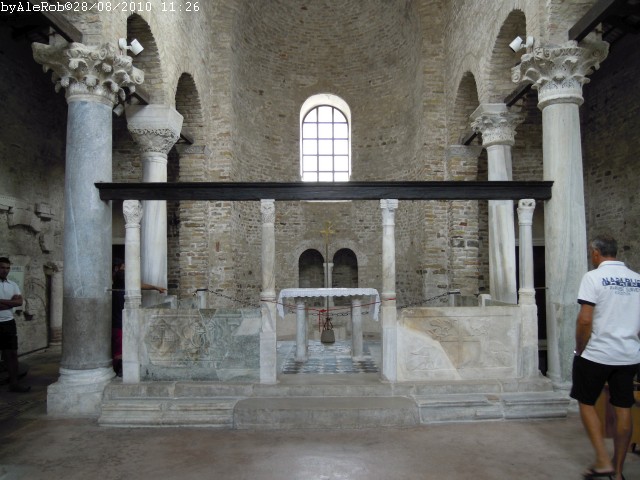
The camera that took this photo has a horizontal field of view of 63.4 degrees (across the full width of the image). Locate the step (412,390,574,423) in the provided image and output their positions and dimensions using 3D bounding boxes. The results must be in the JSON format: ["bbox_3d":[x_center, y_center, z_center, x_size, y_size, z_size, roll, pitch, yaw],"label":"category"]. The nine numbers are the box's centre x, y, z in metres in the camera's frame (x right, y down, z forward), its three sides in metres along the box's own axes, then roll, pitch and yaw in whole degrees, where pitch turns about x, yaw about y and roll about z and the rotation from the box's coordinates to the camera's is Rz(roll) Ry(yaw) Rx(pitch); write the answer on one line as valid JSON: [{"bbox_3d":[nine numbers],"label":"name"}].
[{"bbox_3d":[1.768,1.748,5.415,1.541,0.212,0.395,0,-2,0],"label":"step"}]

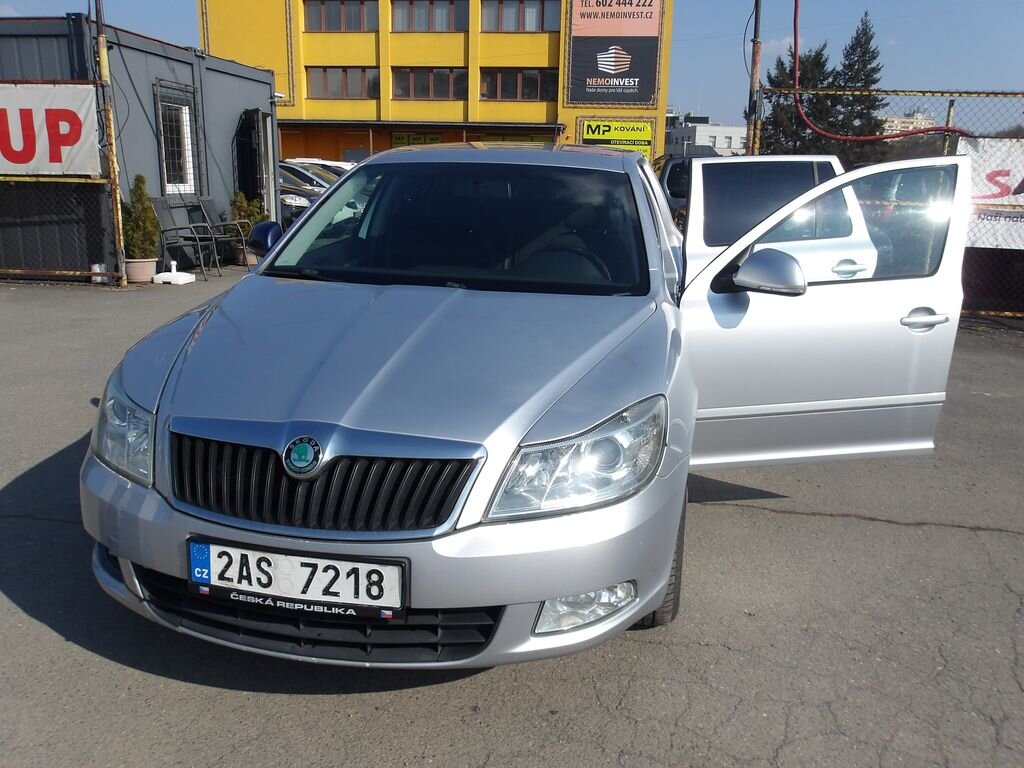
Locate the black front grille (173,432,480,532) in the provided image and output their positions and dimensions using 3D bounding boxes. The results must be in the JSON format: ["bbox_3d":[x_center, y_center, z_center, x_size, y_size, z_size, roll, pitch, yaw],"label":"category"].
[{"bbox_3d":[-0.483,0.232,1.867,0.785,0.165,0.150,4,17,11],"label":"black front grille"}]

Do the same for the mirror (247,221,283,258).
[{"bbox_3d":[-1.018,-0.629,3.448,0.220,0.165,0.140,4,17,11],"label":"mirror"}]

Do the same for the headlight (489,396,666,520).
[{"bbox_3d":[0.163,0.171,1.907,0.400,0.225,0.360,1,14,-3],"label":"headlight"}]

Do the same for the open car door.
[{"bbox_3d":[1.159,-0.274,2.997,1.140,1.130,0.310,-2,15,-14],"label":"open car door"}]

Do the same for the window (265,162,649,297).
[{"bbox_3d":[-0.163,-0.648,3.089,1.430,0.130,0.850,4,44,11],"label":"window"}]

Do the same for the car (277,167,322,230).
[{"bbox_3d":[-5.260,-3.640,15.739,4.400,1.500,1.800,9,17,27],"label":"car"}]

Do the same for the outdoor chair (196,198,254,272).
[{"bbox_3d":[-3.660,-1.988,10.567,0.660,0.880,0.560,4,15,9],"label":"outdoor chair"}]

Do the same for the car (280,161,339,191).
[{"bbox_3d":[-4.311,-4.152,17.820,4.350,1.480,1.780,9,17,27],"label":"car"}]

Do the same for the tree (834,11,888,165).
[{"bbox_3d":[20.410,-16.037,47.388,3.364,11.185,3.364,4,15,11],"label":"tree"}]

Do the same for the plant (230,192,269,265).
[{"bbox_3d":[-3.697,-2.197,11.250,0.520,1.030,0.500,4,15,11],"label":"plant"}]

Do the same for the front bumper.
[{"bbox_3d":[-0.448,0.404,2.081,1.740,0.415,0.580,4,17,11],"label":"front bumper"}]

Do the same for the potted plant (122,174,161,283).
[{"bbox_3d":[-4.212,-1.767,9.044,0.440,1.200,0.440,1,15,0],"label":"potted plant"}]

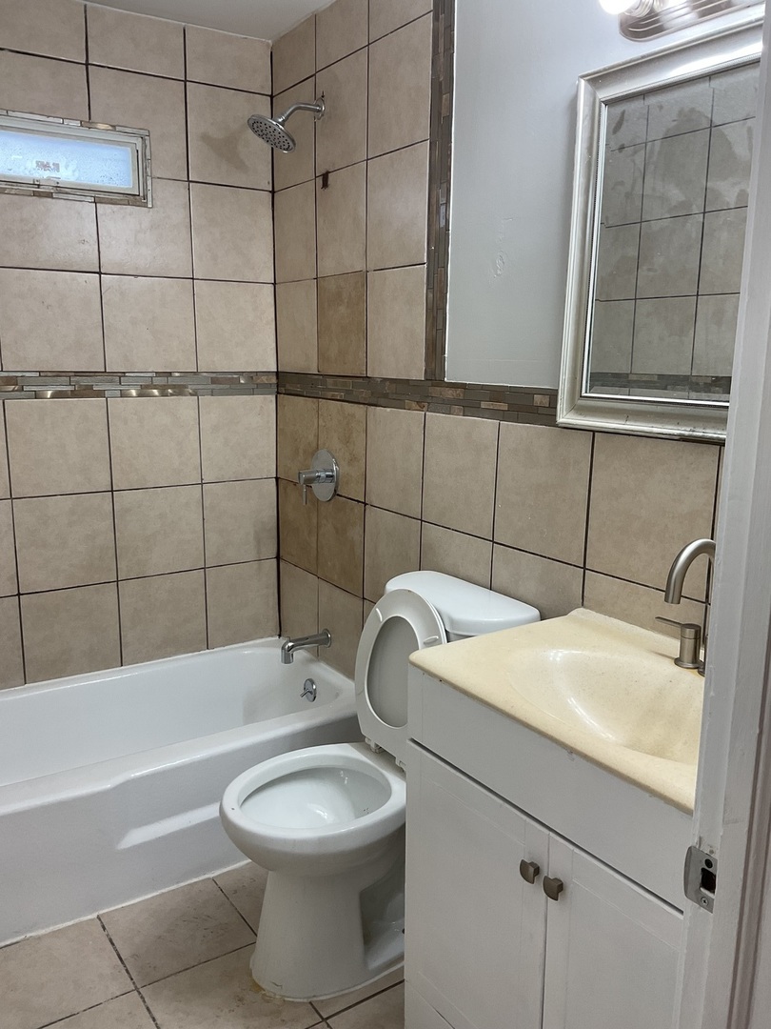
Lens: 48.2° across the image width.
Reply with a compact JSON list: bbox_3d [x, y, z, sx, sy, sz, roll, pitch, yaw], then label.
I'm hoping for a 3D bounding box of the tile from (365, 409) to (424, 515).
[{"bbox_3d":[0.028,-0.156,2.504,0.010,0.298,0.302,-7,13,-32],"label":"tile"}]

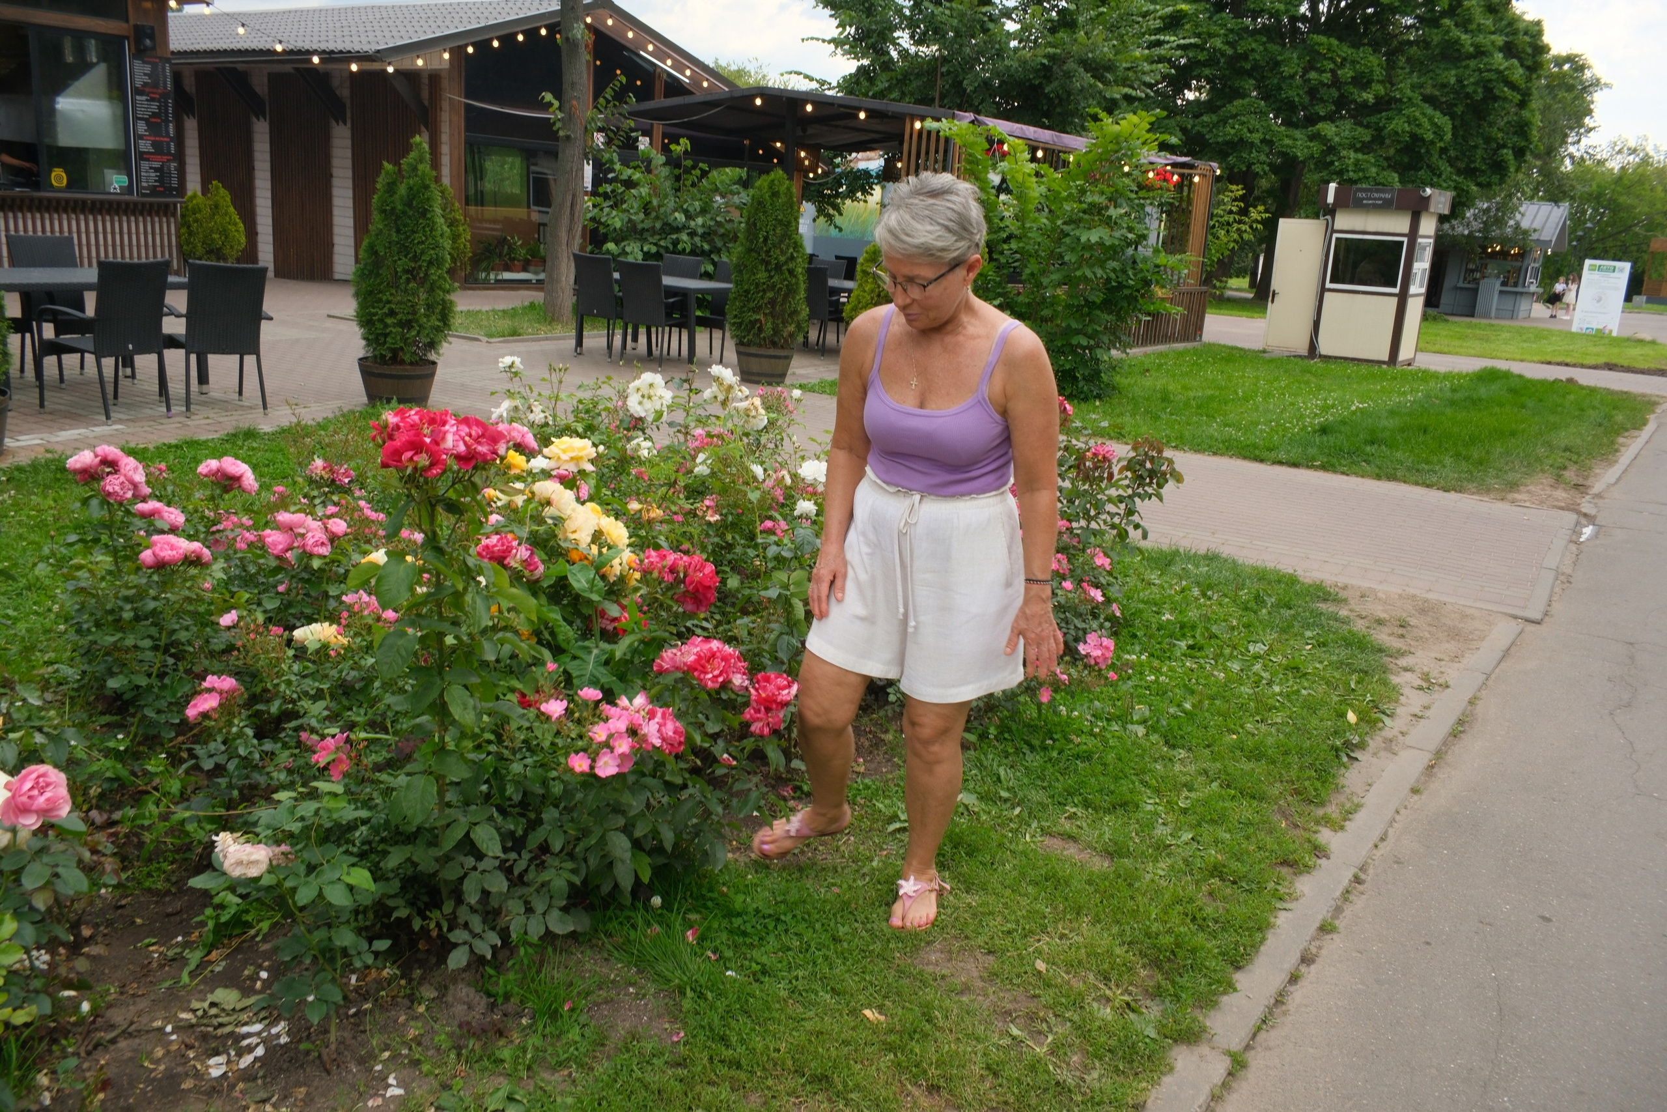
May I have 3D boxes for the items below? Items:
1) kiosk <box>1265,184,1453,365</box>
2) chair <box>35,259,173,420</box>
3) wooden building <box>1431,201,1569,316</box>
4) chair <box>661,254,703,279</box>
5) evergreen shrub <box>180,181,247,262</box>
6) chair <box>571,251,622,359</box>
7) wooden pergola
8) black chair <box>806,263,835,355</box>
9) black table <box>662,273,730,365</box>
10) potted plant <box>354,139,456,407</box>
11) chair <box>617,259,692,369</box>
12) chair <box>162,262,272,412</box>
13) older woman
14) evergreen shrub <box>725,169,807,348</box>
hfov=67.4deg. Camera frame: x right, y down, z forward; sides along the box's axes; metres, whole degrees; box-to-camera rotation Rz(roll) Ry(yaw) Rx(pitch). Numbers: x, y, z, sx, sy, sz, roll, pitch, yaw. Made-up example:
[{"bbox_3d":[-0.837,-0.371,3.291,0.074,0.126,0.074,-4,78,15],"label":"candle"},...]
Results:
[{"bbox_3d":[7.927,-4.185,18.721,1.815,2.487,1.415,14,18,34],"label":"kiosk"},{"bbox_3d":[-4.424,-1.326,7.588,0.610,0.930,0.560,11,16,27],"label":"chair"},{"bbox_3d":[24.388,-11.104,46.754,4.600,4.160,4.500,14,17,33],"label":"wooden building"},{"bbox_3d":[-1.655,-2.426,12.206,0.570,0.900,0.600,13,17,33],"label":"chair"},{"bbox_3d":[-8.123,-4.295,16.263,0.795,1.099,0.795,4,14,0],"label":"evergreen shrub"},{"bbox_3d":[-1.987,-2.245,11.380,0.570,0.900,0.600,13,17,34],"label":"chair"},{"bbox_3d":[1.201,-4.087,16.175,3.800,2.600,8.700,17,20,42],"label":"wooden pergola"},{"bbox_3d":[-0.115,-2.633,13.498,0.560,0.930,0.620,14,17,33],"label":"black chair"},{"bbox_3d":[-1.589,-2.200,11.684,1.500,0.730,0.900,13,17,34],"label":"black table"},{"bbox_3d":[-2.881,-1.881,8.338,0.670,1.700,0.670,-2,15,-19],"label":"potted plant"},{"bbox_3d":[-1.502,-2.143,11.140,0.570,0.900,0.600,14,18,35],"label":"chair"},{"bbox_3d":[-3.825,-1.356,7.682,0.570,0.900,0.600,-7,18,-35],"label":"chair"},{"bbox_3d":[0.165,0.005,2.704,0.580,1.600,0.420,10,16,24],"label":"older woman"},{"bbox_3d":[-0.583,-2.614,11.083,0.715,1.553,0.715,4,14,0],"label":"evergreen shrub"}]

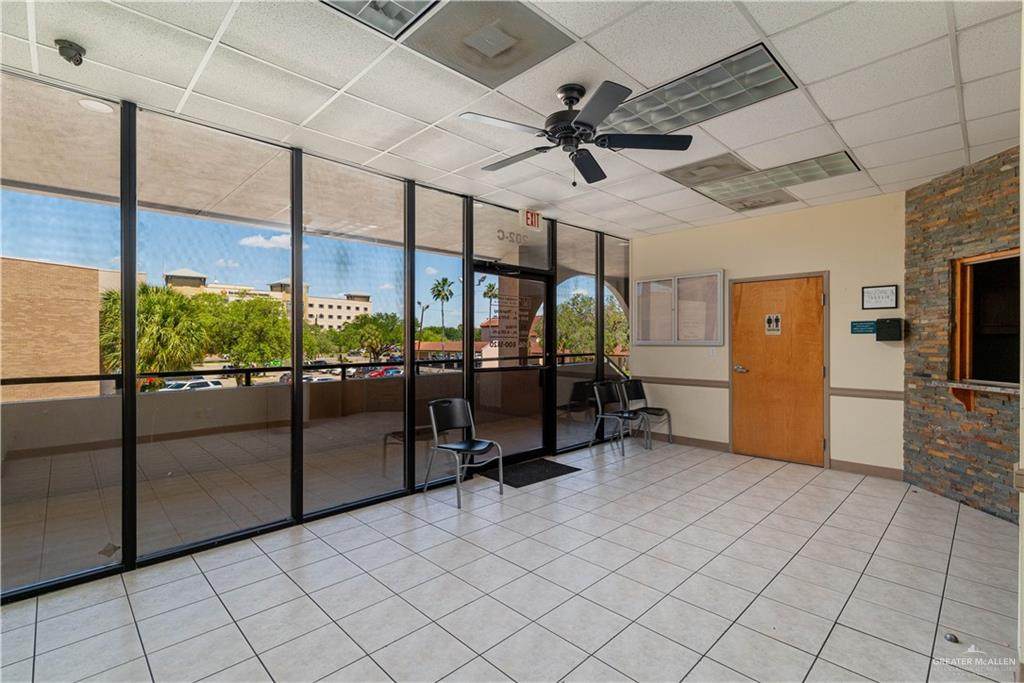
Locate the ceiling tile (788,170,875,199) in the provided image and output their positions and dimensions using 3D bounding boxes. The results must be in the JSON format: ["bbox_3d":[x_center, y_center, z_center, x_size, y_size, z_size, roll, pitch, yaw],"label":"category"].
[{"bbox_3d":[2.968,-1.437,4.235,0.605,0.020,0.605,0,0,-44],"label":"ceiling tile"}]

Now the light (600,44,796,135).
[{"bbox_3d":[0.981,-1.439,2.745,0.590,0.070,1.190,0,1,-44],"label":"light"}]

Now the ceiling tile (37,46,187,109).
[{"bbox_3d":[-2.164,-1.423,2.493,0.600,0.020,0.340,0,1,-44],"label":"ceiling tile"}]

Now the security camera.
[{"bbox_3d":[-2.120,-1.369,2.184,0.107,0.085,0.107,0,0,22],"label":"security camera"}]

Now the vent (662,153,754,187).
[{"bbox_3d":[1.669,-1.453,3.856,0.617,0.025,0.610,-1,1,-44],"label":"vent"}]

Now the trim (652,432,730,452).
[{"bbox_3d":[2.176,1.279,5.816,1.150,0.102,0.015,0,0,45],"label":"trim"}]

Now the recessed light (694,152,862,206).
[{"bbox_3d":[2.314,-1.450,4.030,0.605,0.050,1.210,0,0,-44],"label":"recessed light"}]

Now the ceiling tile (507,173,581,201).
[{"bbox_3d":[0.366,-1.443,4.282,0.605,0.020,0.605,0,0,-44],"label":"ceiling tile"}]

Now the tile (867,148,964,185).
[{"bbox_3d":[3.404,-1.454,3.832,0.617,0.025,0.610,-1,1,-44],"label":"tile"}]

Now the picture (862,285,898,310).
[{"bbox_3d":[3.563,-0.425,4.417,0.020,0.225,0.275,0,1,-44],"label":"picture"}]

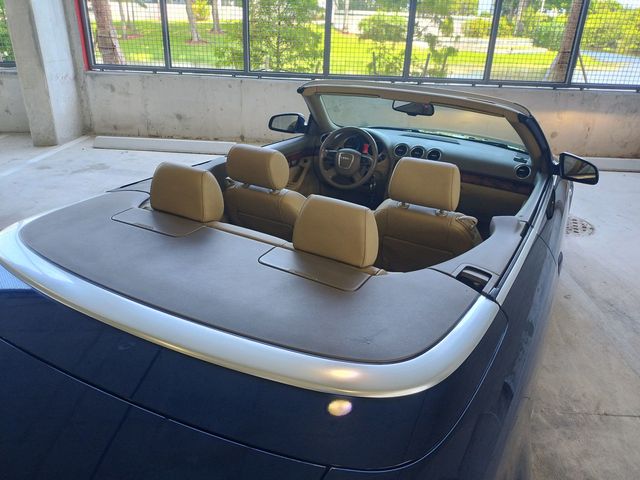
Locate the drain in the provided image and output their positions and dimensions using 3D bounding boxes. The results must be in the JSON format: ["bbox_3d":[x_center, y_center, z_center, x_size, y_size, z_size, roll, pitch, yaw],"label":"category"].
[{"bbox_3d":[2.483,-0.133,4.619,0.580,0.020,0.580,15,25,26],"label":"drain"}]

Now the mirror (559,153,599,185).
[{"bbox_3d":[1.298,-0.365,2.329,0.200,0.145,0.120,18,26,32],"label":"mirror"}]

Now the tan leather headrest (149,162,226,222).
[{"bbox_3d":[-0.455,-0.183,1.615,0.240,0.180,0.135,15,25,26],"label":"tan leather headrest"}]

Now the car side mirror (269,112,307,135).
[{"bbox_3d":[-0.213,-0.775,3.083,0.215,0.140,0.120,12,24,19],"label":"car side mirror"}]

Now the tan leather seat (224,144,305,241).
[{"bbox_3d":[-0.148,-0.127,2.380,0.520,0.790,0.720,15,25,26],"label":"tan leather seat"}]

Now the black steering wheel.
[{"bbox_3d":[0.174,-0.494,2.796,0.375,0.375,0.120,15,1,26],"label":"black steering wheel"}]

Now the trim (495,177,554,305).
[{"bbox_3d":[0.857,-0.068,1.823,0.045,0.040,1.480,15,25,26],"label":"trim"}]

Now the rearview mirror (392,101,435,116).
[{"bbox_3d":[0.496,-0.714,2.485,0.240,0.070,0.050,23,29,39],"label":"rearview mirror"}]

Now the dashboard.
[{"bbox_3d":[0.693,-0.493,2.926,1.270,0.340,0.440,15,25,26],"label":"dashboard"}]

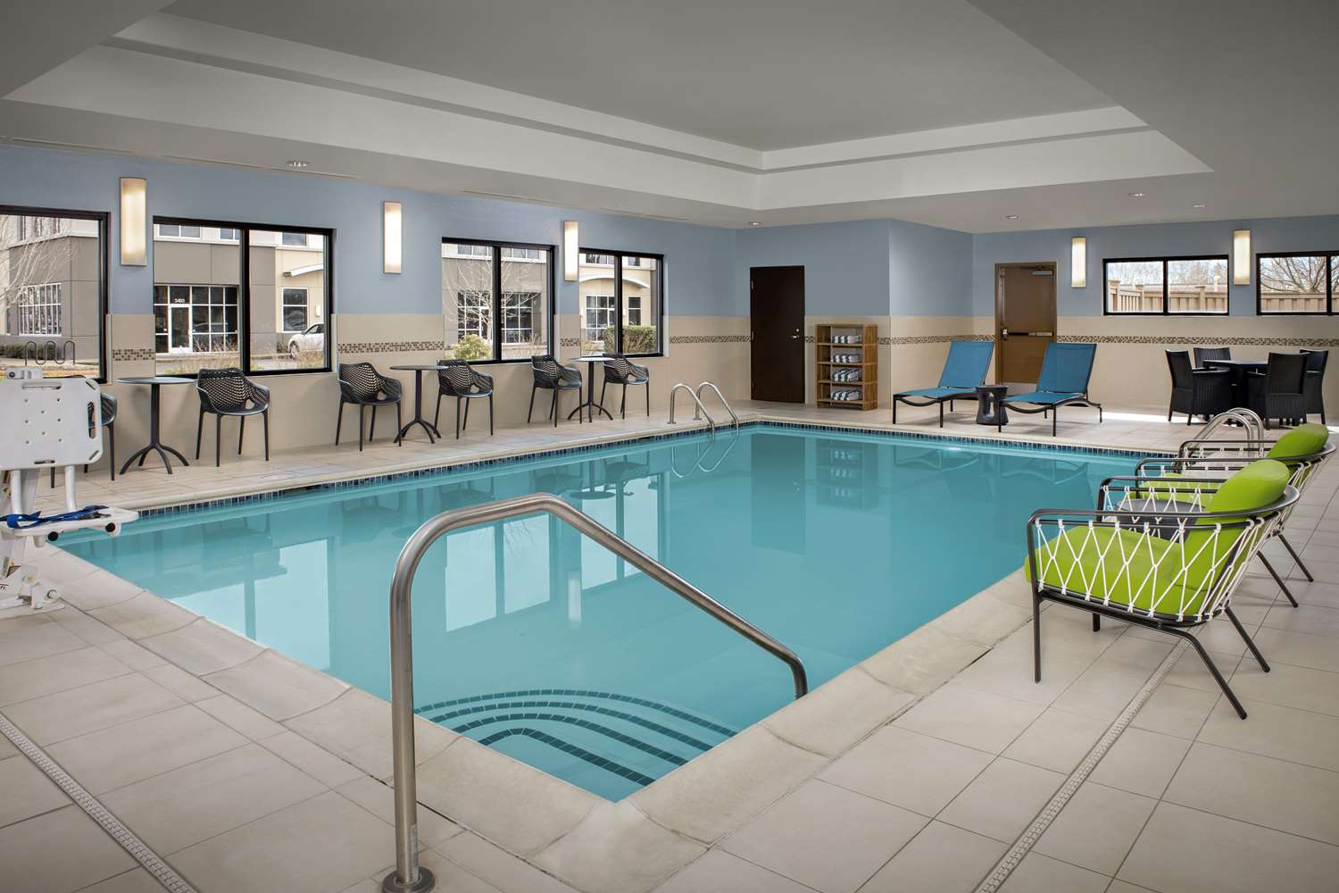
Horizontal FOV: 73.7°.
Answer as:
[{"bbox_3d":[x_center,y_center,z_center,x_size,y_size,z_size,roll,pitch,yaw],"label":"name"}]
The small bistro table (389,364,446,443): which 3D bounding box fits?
[{"bbox_3d":[-2.590,-0.436,9.200,0.620,0.745,0.620,5,7,41],"label":"small bistro table"}]

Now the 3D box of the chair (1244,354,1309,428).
[{"bbox_3d":[7.197,-0.660,10.582,0.520,0.880,0.590,1,7,6],"label":"chair"}]

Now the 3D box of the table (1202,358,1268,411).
[{"bbox_3d":[6.702,-0.611,10.423,0.730,0.740,0.730,0,6,5],"label":"table"}]

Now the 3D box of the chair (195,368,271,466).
[{"bbox_3d":[-3.888,-0.270,7.945,0.590,0.810,0.550,5,8,44],"label":"chair"}]

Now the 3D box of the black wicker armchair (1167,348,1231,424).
[{"bbox_3d":[6.336,-0.701,10.682,0.570,0.860,0.540,0,6,3],"label":"black wicker armchair"}]

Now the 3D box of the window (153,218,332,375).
[{"bbox_3d":[-3.872,-1.358,8.156,0.100,1.360,1.610,5,7,41],"label":"window"}]

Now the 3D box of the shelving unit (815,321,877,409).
[{"bbox_3d":[2.596,-1.157,12.894,0.710,1.220,0.430,6,9,40],"label":"shelving unit"}]

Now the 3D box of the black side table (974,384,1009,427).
[{"bbox_3d":[4.020,-0.522,11.087,0.410,0.470,0.410,6,9,40],"label":"black side table"}]

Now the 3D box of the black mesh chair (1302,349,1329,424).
[{"bbox_3d":[7.450,-0.729,10.800,0.620,0.870,0.570,0,5,0],"label":"black mesh chair"}]

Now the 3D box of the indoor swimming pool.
[{"bbox_3d":[0.600,0.916,6.946,4.850,1.200,7.850,7,11,40],"label":"indoor swimming pool"}]

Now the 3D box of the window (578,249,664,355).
[{"bbox_3d":[-0.675,-1.952,12.409,0.120,1.450,1.760,6,9,40],"label":"window"}]

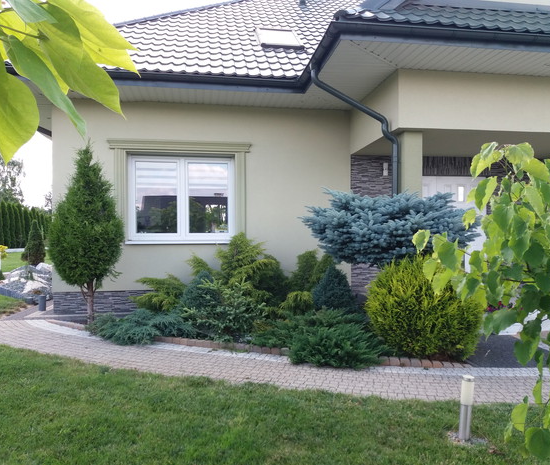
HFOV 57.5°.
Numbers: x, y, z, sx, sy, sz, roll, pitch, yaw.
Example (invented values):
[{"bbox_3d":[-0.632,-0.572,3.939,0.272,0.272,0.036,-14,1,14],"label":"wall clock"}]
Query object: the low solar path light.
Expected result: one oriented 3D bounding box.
[{"bbox_3d":[1.347,1.232,3.530,0.082,0.450,0.082,4,0,-9],"label":"low solar path light"}]

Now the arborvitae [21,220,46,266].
[{"bbox_3d":[-7.464,0.317,15.500,0.750,1.499,0.750,0,0,0],"label":"arborvitae"}]

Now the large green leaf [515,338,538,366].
[{"bbox_3d":[1.053,0.502,2.100,0.090,0.115,0.050,-1,-1,24],"label":"large green leaf"}]

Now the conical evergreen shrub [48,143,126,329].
[{"bbox_3d":[-2.744,0.029,7.300,1.070,2.620,1.050,0,0,0],"label":"conical evergreen shrub"}]

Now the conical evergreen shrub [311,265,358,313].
[{"bbox_3d":[0.859,0.916,7.300,0.660,0.860,0.620,0,-1,-9],"label":"conical evergreen shrub"}]

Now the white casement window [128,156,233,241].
[{"bbox_3d":[-1.592,-0.564,8.492,1.750,1.440,0.100,0,-1,-9],"label":"white casement window"}]

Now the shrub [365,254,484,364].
[{"bbox_3d":[1.774,0.825,5.950,1.360,1.220,1.300,0,-1,-9],"label":"shrub"}]

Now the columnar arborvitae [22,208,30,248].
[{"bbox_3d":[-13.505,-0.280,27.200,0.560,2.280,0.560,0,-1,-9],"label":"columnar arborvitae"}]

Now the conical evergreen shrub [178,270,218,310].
[{"bbox_3d":[-1.107,0.900,7.400,0.650,0.679,0.650,0,0,0],"label":"conical evergreen shrub"}]

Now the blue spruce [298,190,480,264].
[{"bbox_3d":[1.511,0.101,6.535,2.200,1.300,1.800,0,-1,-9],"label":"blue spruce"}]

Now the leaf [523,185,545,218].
[{"bbox_3d":[1.035,-0.128,2.000,0.090,0.128,0.060,0,0,19],"label":"leaf"}]

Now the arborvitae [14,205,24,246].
[{"bbox_3d":[-16.111,-0.408,31.500,0.750,2.764,0.750,0,0,0],"label":"arborvitae"}]

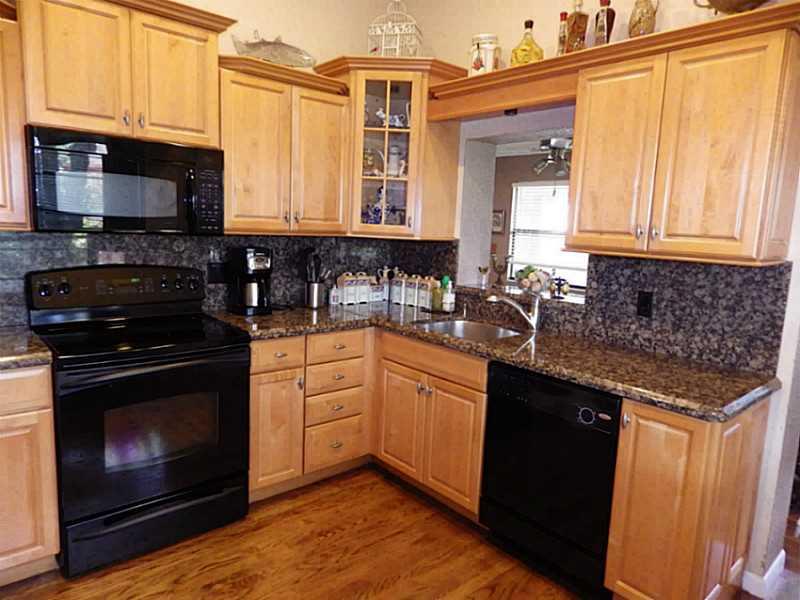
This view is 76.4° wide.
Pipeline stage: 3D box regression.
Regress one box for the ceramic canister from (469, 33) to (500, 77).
[{"bbox_3d":[0.439,-1.248,2.651,0.155,0.275,0.155,3,8,4],"label":"ceramic canister"}]

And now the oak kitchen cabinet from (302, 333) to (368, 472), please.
[{"bbox_3d":[-0.536,0.497,3.010,0.420,0.747,0.615,-5,11,-41],"label":"oak kitchen cabinet"}]

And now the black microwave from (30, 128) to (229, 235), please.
[{"bbox_3d":[-1.260,-0.519,2.373,0.760,0.403,0.390,-5,11,-41],"label":"black microwave"}]

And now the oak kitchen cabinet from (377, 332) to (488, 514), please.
[{"bbox_3d":[0.360,0.562,2.793,0.615,0.747,0.762,-5,11,-41],"label":"oak kitchen cabinet"}]

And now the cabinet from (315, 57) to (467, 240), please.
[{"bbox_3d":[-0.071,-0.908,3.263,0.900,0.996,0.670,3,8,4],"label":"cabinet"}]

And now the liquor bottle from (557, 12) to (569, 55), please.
[{"bbox_3d":[0.741,-1.183,2.330,0.055,0.260,0.055,3,8,4],"label":"liquor bottle"}]

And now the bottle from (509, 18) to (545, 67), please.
[{"bbox_3d":[0.615,-1.210,2.450,0.155,0.270,0.125,3,8,4],"label":"bottle"}]

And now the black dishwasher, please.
[{"bbox_3d":[0.796,0.705,2.282,0.610,0.845,0.604,-5,11,-41],"label":"black dishwasher"}]

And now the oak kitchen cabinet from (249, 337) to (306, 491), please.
[{"bbox_3d":[-0.808,0.521,2.776,0.300,0.747,0.615,-5,11,-41],"label":"oak kitchen cabinet"}]

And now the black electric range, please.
[{"bbox_3d":[-1.193,0.459,2.397,0.763,1.190,0.660,-5,11,-41],"label":"black electric range"}]

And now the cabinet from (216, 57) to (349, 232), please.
[{"bbox_3d":[-0.678,-0.782,2.842,0.760,0.824,0.380,-5,11,-41],"label":"cabinet"}]

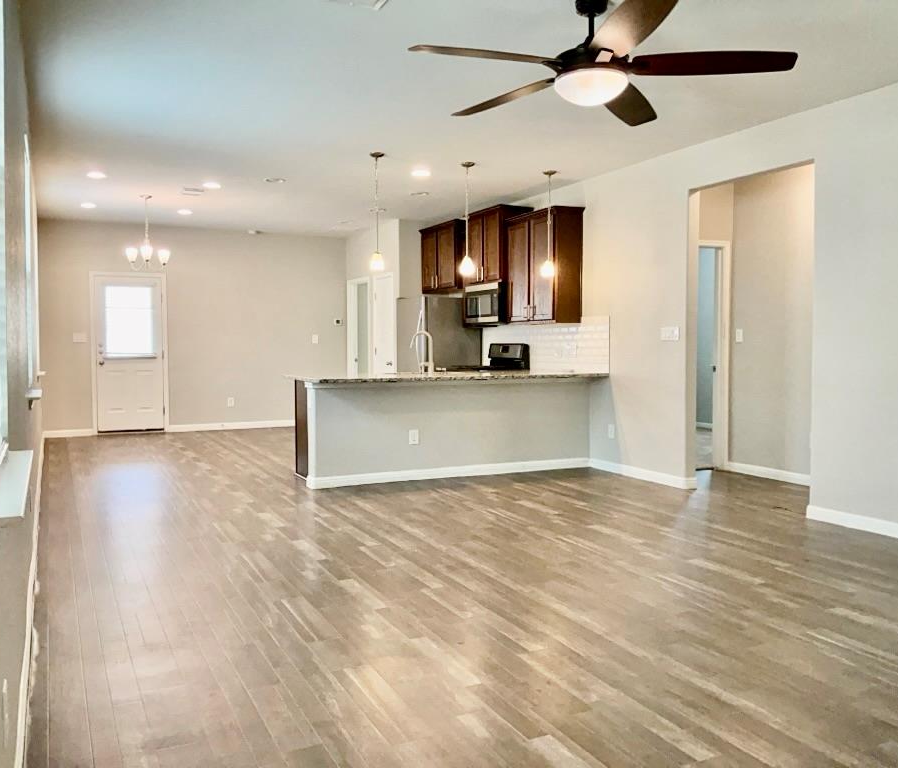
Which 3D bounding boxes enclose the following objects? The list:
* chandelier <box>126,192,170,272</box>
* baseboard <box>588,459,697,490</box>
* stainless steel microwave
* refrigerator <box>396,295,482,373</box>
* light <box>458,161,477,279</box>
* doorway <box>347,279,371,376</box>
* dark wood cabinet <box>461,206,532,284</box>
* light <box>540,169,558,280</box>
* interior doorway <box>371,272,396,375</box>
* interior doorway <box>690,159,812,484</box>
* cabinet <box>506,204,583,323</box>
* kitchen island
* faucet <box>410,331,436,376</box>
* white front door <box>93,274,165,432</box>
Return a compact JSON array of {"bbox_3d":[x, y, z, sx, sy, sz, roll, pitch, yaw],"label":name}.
[{"bbox_3d":[-3.202,-1.599,8.468,0.480,0.785,0.480,-1,3,-26],"label":"chandelier"},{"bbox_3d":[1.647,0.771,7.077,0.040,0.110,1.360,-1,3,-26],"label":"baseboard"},{"bbox_3d":[0.543,-0.867,8.698,0.420,0.430,0.760,-1,3,-26],"label":"stainless steel microwave"},{"bbox_3d":[-0.137,-0.169,9.699,0.785,1.745,0.840,-1,3,-26],"label":"refrigerator"},{"bbox_3d":[0.161,-1.414,6.855,0.136,0.969,0.136,-1,3,-26],"label":"light"},{"bbox_3d":[-1.232,-0.430,11.406,0.130,2.100,0.890,-1,3,-26],"label":"doorway"},{"bbox_3d":[0.549,-1.475,8.688,0.400,0.785,0.790,-1,3,-26],"label":"dark wood cabinet"},{"bbox_3d":[0.909,-1.456,7.308,0.130,0.955,0.130,-1,3,-26],"label":"light"},{"bbox_3d":[-0.833,-0.367,10.518,0.060,2.060,0.660,-1,3,-26],"label":"interior doorway"},{"bbox_3d":[2.239,-0.313,5.929,0.130,2.400,1.184,-1,3,-26],"label":"interior doorway"},{"bbox_3d":[0.938,-1.153,8.013,0.330,1.105,0.945,-1,3,-26],"label":"cabinet"},{"bbox_3d":[-0.010,0.361,7.287,2.729,0.910,1.170,-1,3,-26],"label":"kitchen island"},{"bbox_3d":[-0.244,-0.281,7.210,0.255,0.385,0.065,3,4,44],"label":"faucet"},{"bbox_3d":[-4.200,-0.371,10.525,0.839,2.050,0.070,-1,3,-26],"label":"white front door"}]

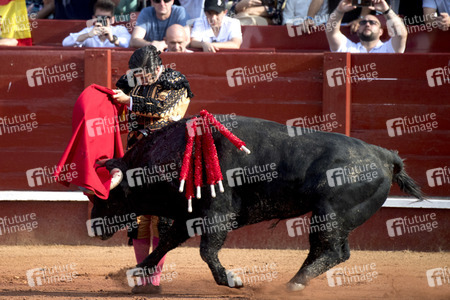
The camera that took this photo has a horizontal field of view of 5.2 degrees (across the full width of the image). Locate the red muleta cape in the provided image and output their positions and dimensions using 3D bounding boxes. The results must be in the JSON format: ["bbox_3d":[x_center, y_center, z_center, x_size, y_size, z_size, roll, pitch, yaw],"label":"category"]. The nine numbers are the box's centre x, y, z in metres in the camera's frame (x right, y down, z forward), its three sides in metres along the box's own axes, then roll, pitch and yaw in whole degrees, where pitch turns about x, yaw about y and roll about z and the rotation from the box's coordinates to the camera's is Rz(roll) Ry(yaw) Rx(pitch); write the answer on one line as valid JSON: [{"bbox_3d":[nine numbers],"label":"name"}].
[{"bbox_3d":[-0.896,-0.057,33.300,0.460,0.770,0.360,2,6,17],"label":"red muleta cape"}]

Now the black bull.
[{"bbox_3d":[0.209,0.348,33.150,2.200,1.160,0.660,0,6,5],"label":"black bull"}]

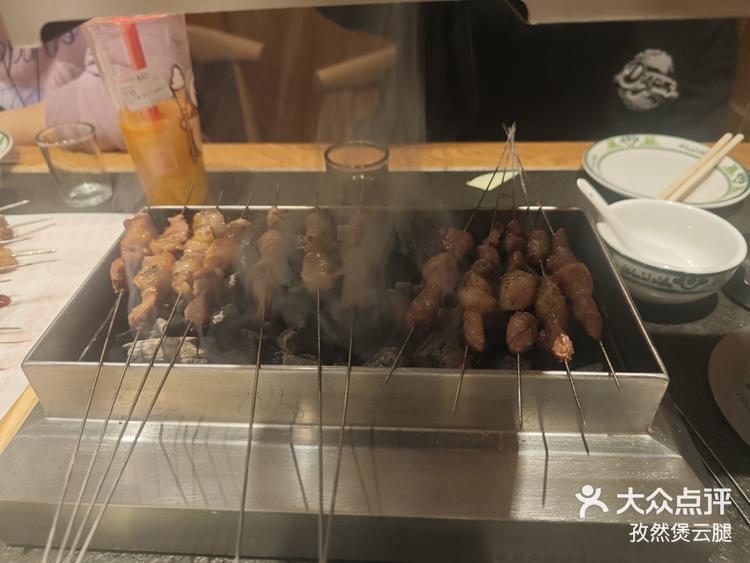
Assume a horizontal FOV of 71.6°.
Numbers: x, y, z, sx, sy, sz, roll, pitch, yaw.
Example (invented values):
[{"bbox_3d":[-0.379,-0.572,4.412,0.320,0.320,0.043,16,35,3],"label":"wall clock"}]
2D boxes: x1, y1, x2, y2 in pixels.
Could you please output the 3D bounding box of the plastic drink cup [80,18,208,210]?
[{"bbox_3d":[-0.239,-0.187,0.578,0.096,0.197,0.096,-1,39,1],"label":"plastic drink cup"}]

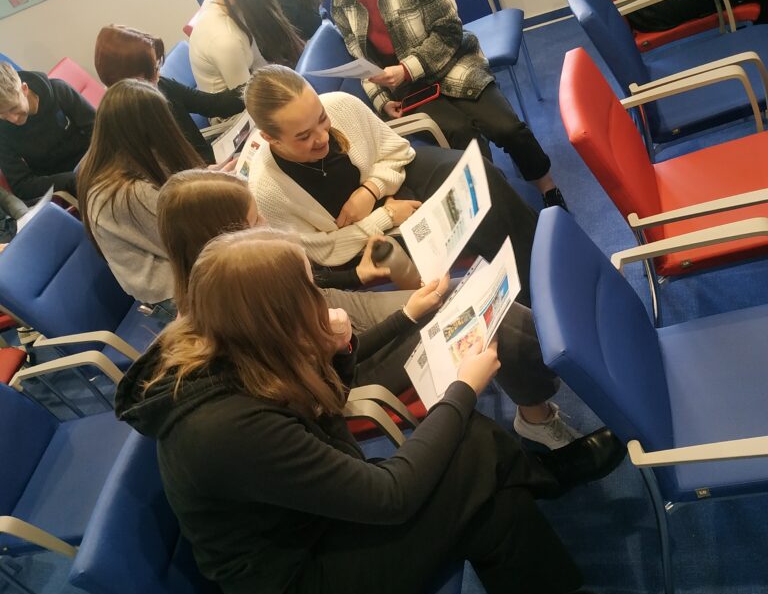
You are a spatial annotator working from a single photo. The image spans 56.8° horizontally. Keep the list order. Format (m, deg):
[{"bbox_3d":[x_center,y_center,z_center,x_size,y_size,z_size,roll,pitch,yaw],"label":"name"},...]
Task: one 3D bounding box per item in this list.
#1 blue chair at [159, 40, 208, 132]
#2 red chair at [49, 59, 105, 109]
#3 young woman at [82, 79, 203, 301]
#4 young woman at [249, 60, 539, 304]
[{"bbox_3d":[-0.605,-0.833,3.497,0.605,0.905,0.575,-9,43,23],"label":"blue chair"},{"bbox_3d":[-1.487,-1.001,4.209,0.605,0.905,0.575,-9,43,23],"label":"red chair"},{"bbox_3d":[-0.633,-0.314,2.761,0.800,1.140,0.520,-29,39,0],"label":"young woman"},{"bbox_3d":[0.107,-0.269,2.244,0.850,1.170,0.580,2,48,32],"label":"young woman"}]

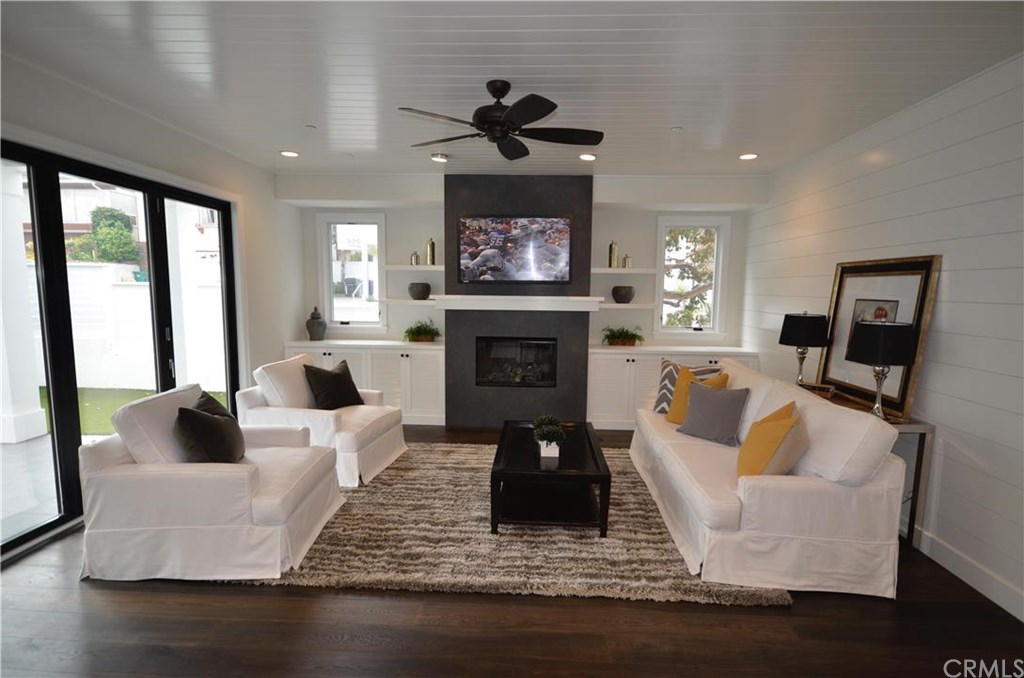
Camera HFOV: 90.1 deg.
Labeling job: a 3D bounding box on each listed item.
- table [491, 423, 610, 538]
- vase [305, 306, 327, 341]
[{"bbox_3d":[0.271,0.977,3.793,0.746,0.401,1.193,1,6,2],"label":"table"},{"bbox_3d":[-2.340,-0.178,6.127,0.246,0.427,0.246,1,6,2],"label":"vase"}]

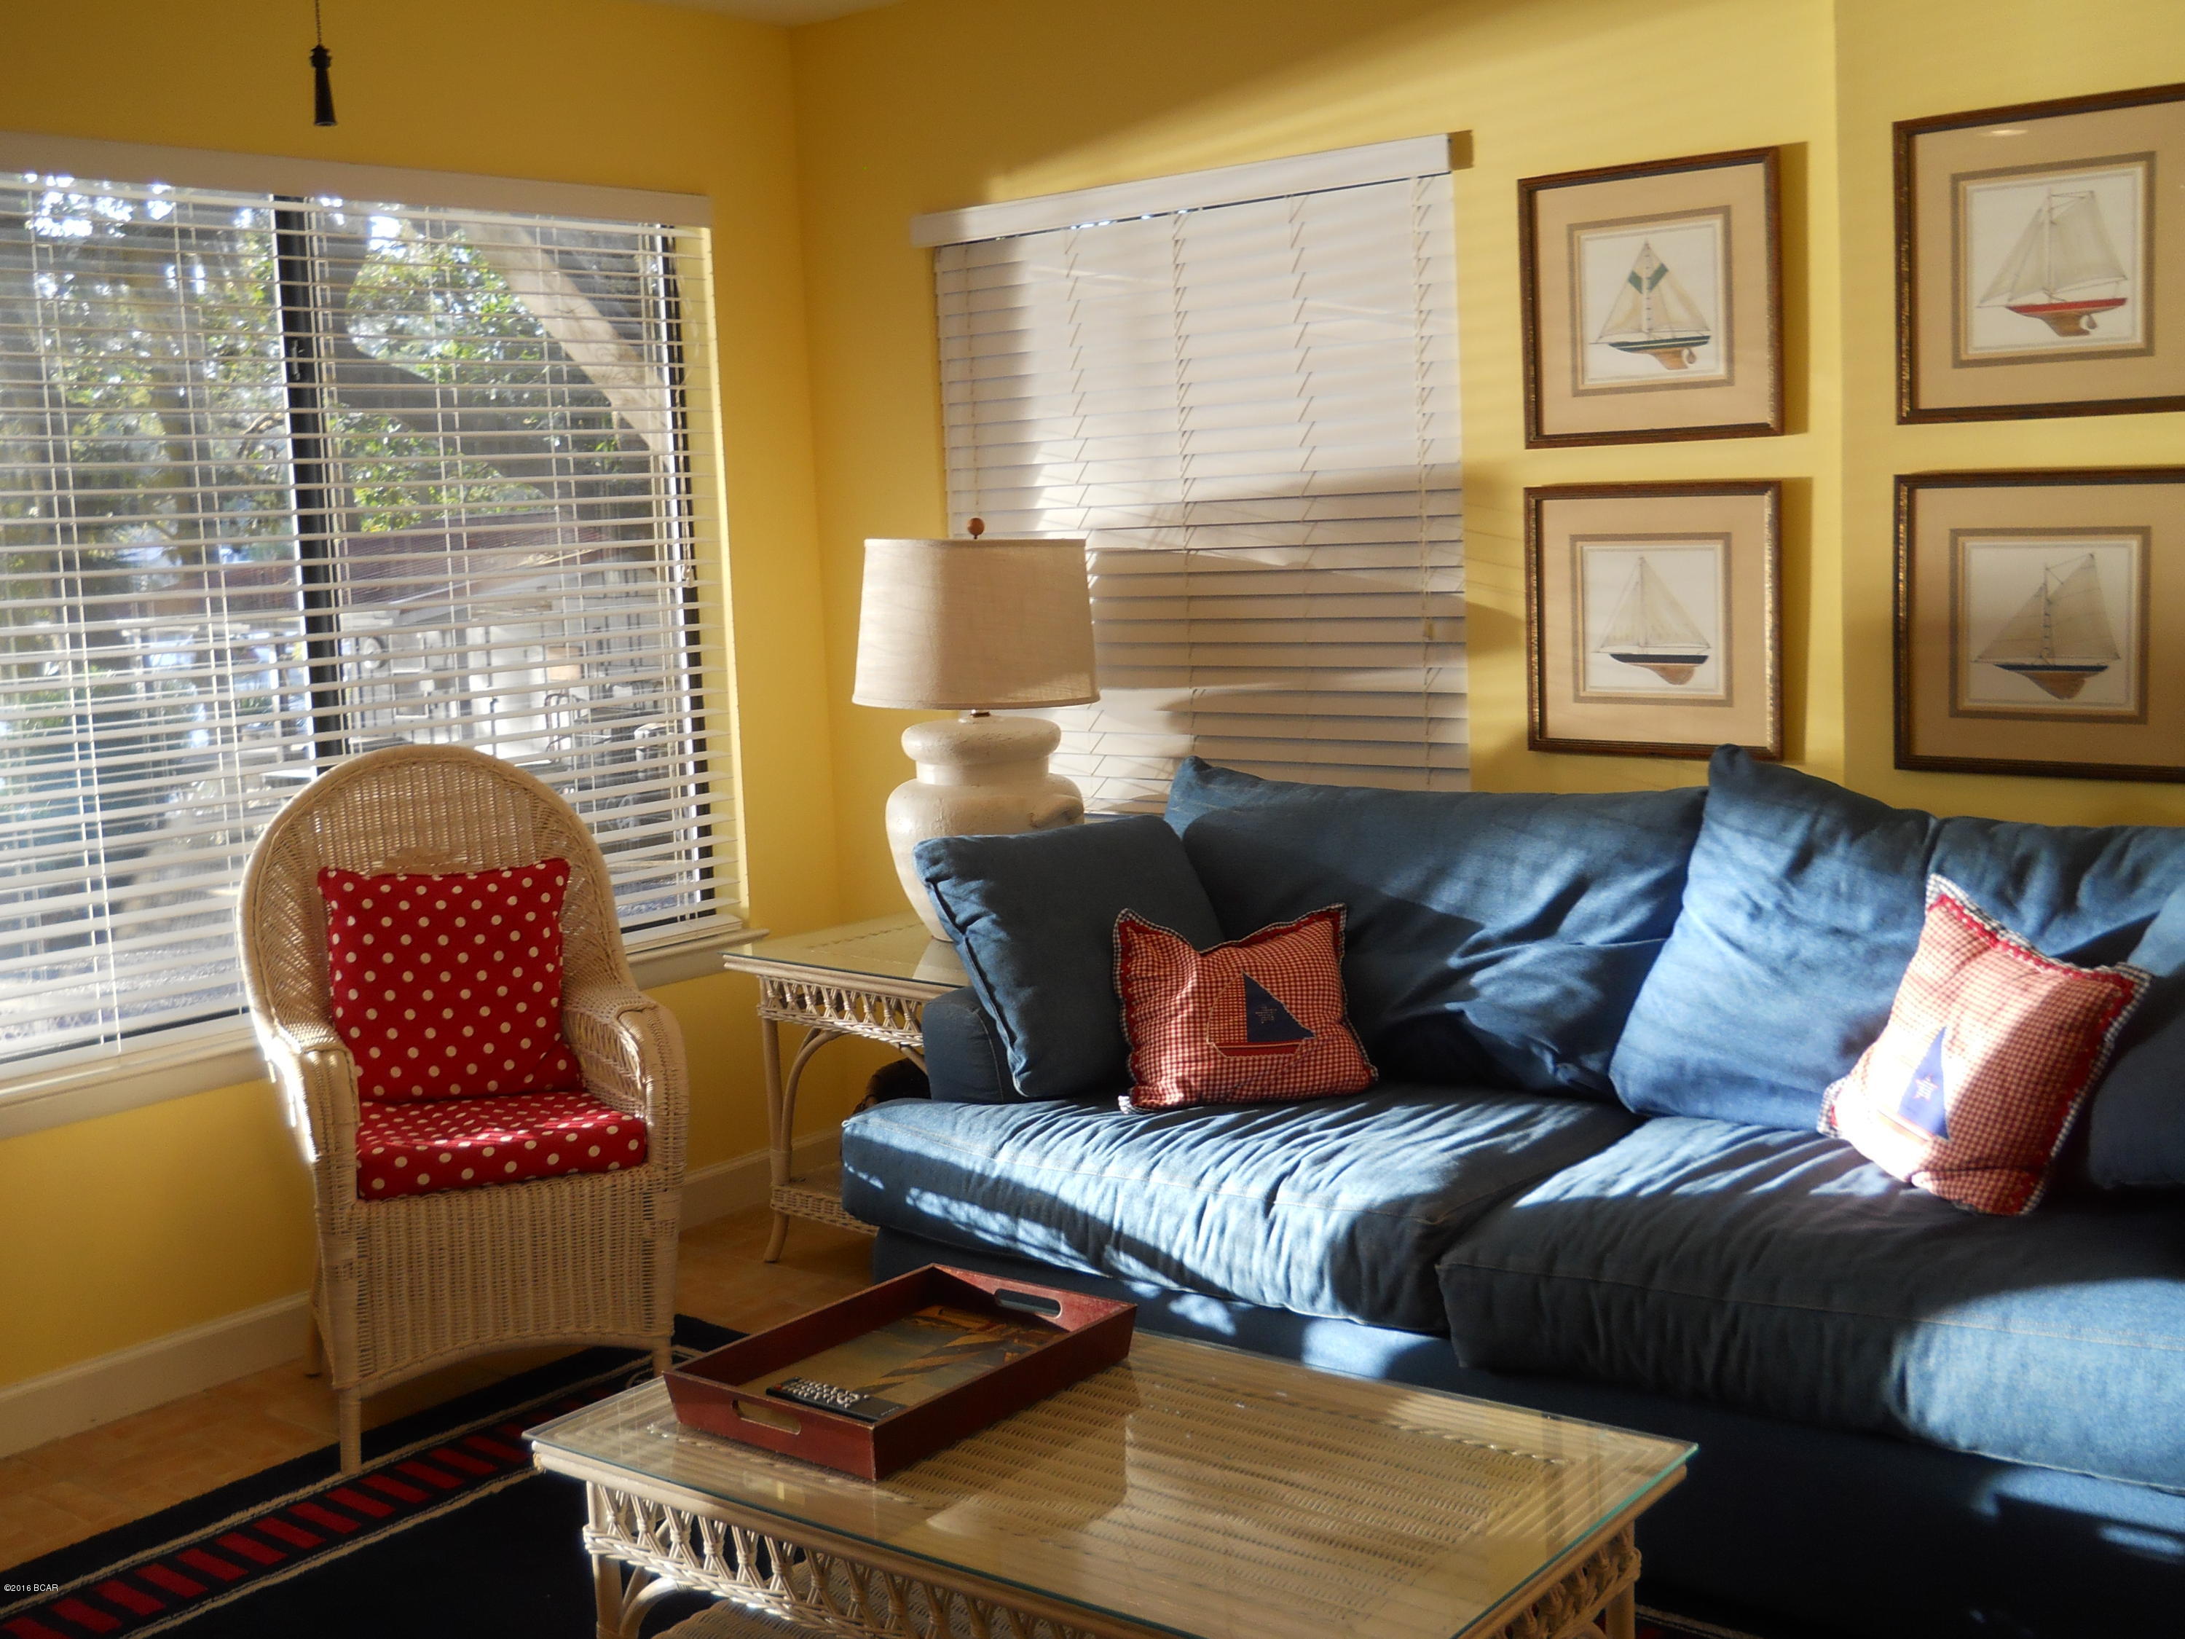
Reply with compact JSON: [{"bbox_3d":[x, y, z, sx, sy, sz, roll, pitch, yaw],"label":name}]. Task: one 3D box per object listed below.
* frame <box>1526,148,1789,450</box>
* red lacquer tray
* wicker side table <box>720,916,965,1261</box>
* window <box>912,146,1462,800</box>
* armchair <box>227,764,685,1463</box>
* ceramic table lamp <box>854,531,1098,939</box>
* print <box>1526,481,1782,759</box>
[{"bbox_3d":[0.866,-0.798,3.621,0.438,0.422,0.025,4,10,41],"label":"frame"},{"bbox_3d":[-0.212,0.628,2.696,0.325,0.061,0.445,4,10,39],"label":"red lacquer tray"},{"bbox_3d":[-0.266,0.539,4.462,0.650,0.609,0.545,4,10,41],"label":"wicker side table"},{"bbox_3d":[0.154,-0.571,4.248,1.215,1.150,0.080,4,10,41],"label":"window"},{"bbox_3d":[-1.042,0.423,3.884,0.650,1.060,0.630,-5,8,-20],"label":"armchair"},{"bbox_3d":[-0.208,-0.151,4.360,0.465,0.780,0.465,-2,8,0],"label":"ceramic table lamp"},{"bbox_3d":[0.886,-0.315,3.688,0.438,0.424,0.025,4,10,41],"label":"print"}]

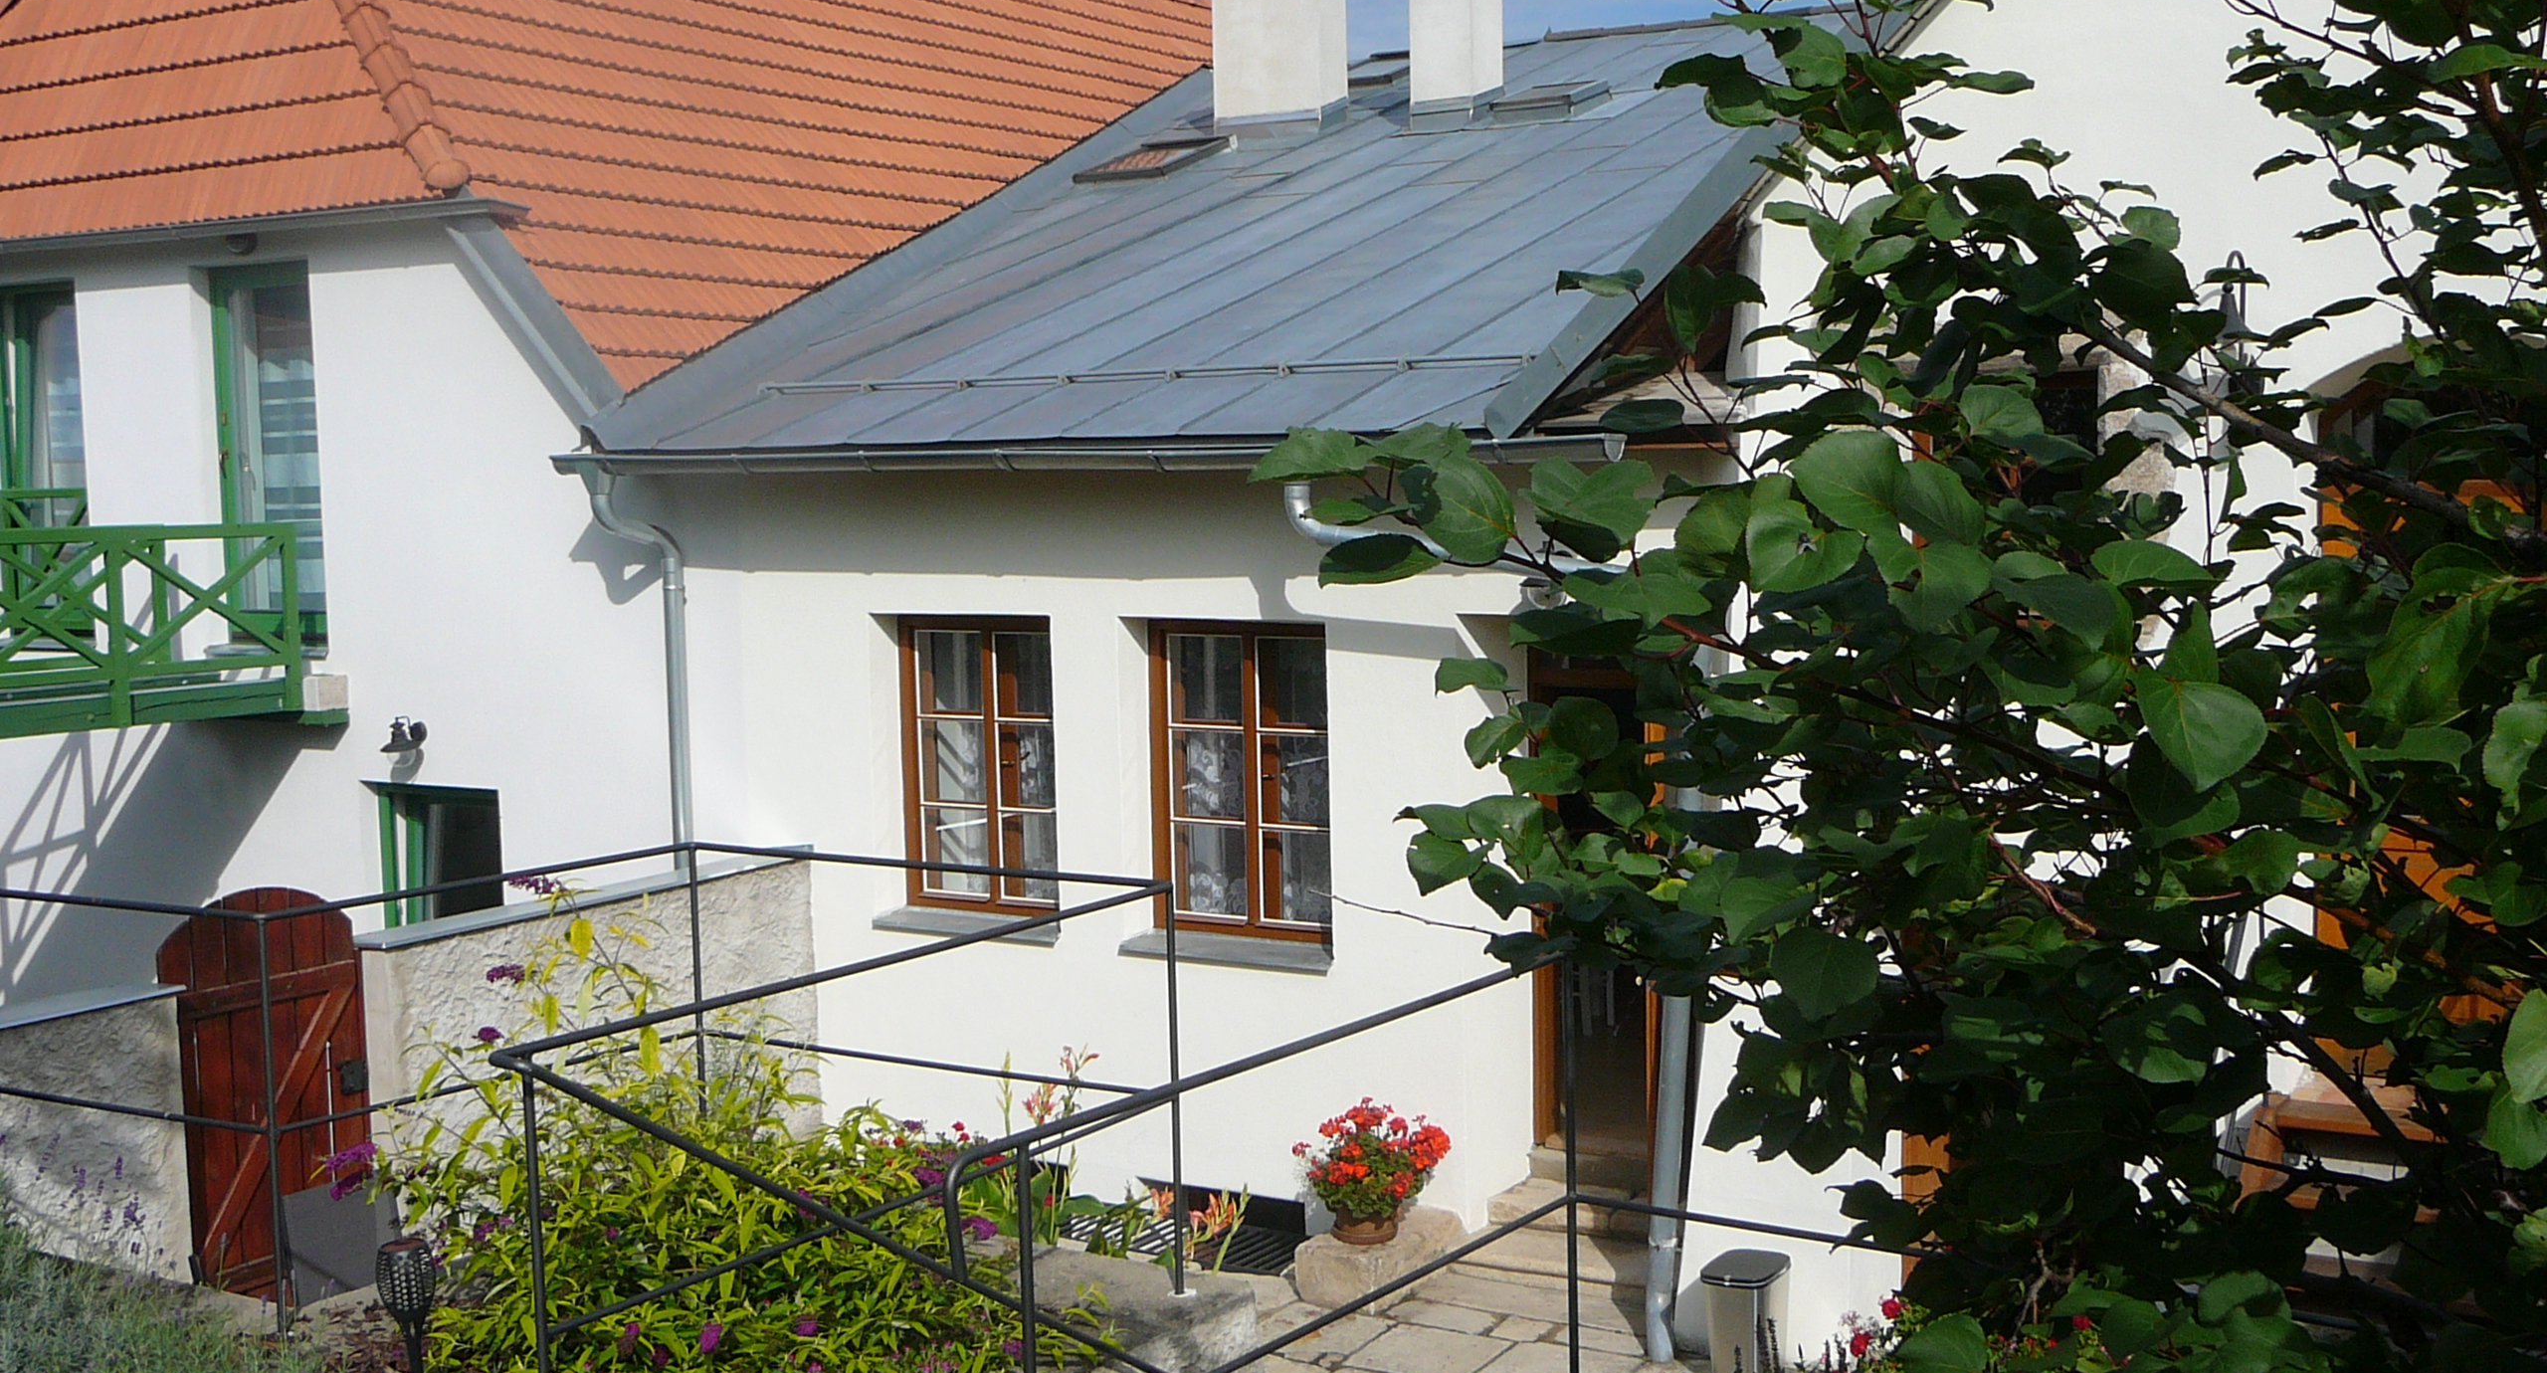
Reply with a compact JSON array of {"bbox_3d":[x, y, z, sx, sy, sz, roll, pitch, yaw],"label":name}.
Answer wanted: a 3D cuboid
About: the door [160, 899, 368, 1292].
[{"bbox_3d":[-3.671,1.529,9.457,0.070,1.600,0.850,2,6,31],"label":"door"}]

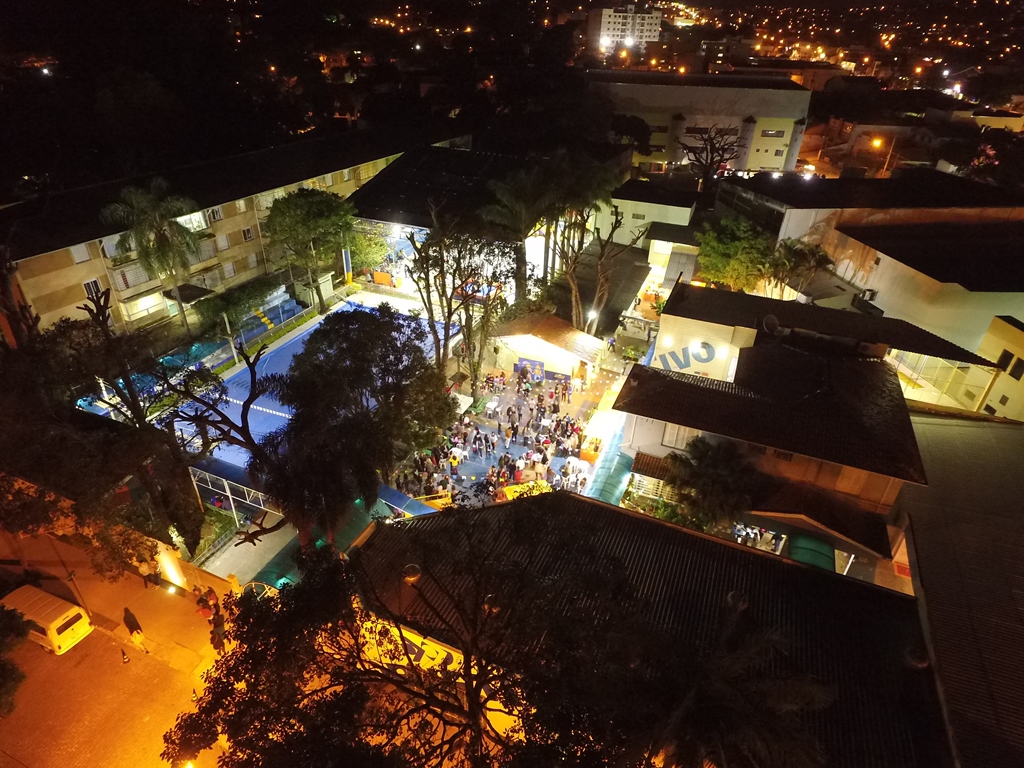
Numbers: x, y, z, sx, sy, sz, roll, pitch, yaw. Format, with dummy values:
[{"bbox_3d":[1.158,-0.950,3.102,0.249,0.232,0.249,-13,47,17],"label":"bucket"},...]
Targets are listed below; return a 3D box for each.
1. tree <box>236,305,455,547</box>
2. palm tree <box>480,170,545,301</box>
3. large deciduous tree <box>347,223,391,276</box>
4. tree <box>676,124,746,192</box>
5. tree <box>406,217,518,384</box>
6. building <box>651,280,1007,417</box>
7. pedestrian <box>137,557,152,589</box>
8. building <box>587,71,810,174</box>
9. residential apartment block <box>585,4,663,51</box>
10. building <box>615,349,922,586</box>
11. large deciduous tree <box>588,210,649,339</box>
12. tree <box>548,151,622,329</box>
[{"bbox_3d":[-7.966,1.770,32.833,10.000,12.400,9.000,2,29,0],"label":"tree"},{"bbox_3d":[0.017,-14.869,60.496,6.600,13.900,6.600,2,29,0],"label":"palm tree"},{"bbox_3d":[-15.798,-14.710,66.061,5.000,6.200,5.000,2,29,0],"label":"large deciduous tree"},{"bbox_3d":[30.384,-33.512,91.872,10.500,12.000,10.000,2,29,0],"label":"tree"},{"bbox_3d":[-3.586,-6.208,45.930,8.200,12.900,8.000,2,29,0],"label":"tree"},{"bbox_3d":[22.971,-2.319,45.968,22.000,7.700,7.800,13,31,19],"label":"building"},{"bbox_3d":[-18.294,9.583,29.400,0.450,1.740,0.580,12,31,17],"label":"pedestrian"},{"bbox_3d":[35.385,-53.581,120.646,41.000,17.000,20.000,2,29,0],"label":"building"},{"bbox_3d":[57.352,-181.641,306.362,32.000,23.500,22.000,-4,30,-10],"label":"residential apartment block"},{"bbox_3d":[15.368,2.610,37.468,16.000,7.000,15.000,13,31,19],"label":"building"},{"bbox_3d":[9.043,-9.699,53.818,5.400,12.000,5.000,2,29,0],"label":"large deciduous tree"},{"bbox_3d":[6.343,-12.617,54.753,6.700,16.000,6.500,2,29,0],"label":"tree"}]

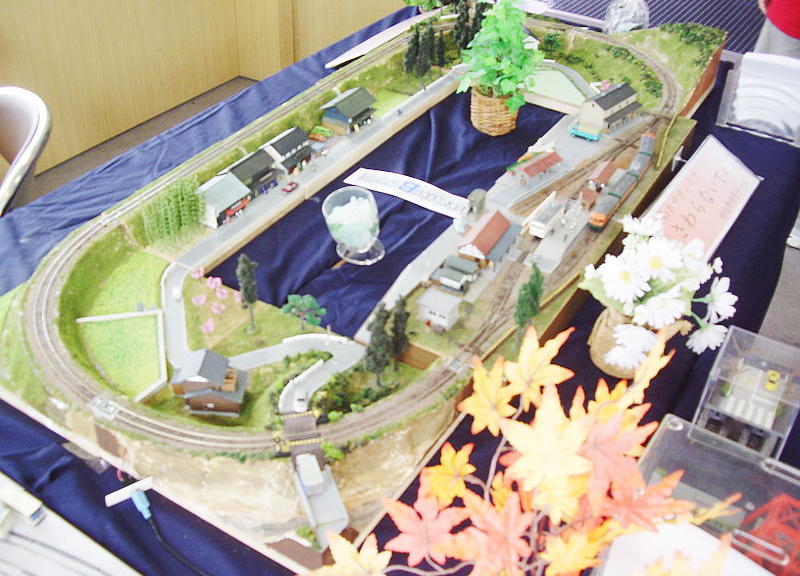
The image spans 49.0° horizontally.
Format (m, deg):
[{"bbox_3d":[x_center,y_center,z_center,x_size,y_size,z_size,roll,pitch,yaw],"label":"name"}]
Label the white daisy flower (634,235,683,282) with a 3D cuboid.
[{"bbox_3d":[0.245,-0.027,0.832,0.045,0.045,0.018,-2,5,-4],"label":"white daisy flower"}]

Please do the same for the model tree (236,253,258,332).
[{"bbox_3d":[-0.155,0.006,0.900,0.021,0.094,0.021,1,35,0],"label":"model tree"}]

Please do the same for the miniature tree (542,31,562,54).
[{"bbox_3d":[0.302,-0.484,1.739,0.038,0.042,0.036,21,41,22],"label":"miniature tree"}]

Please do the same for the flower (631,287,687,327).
[{"bbox_3d":[0.246,0.018,0.833,0.047,0.020,0.044,-5,75,-8],"label":"flower"}]

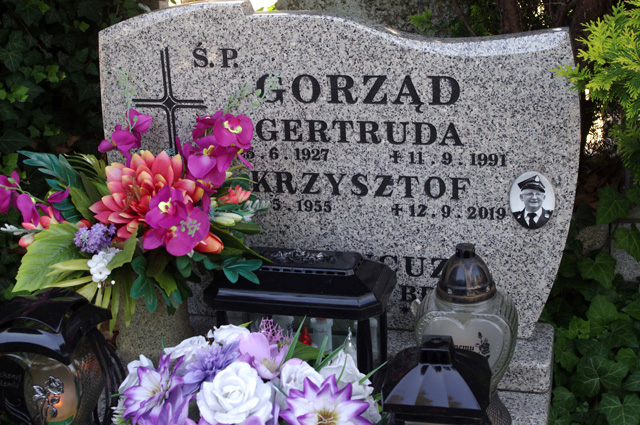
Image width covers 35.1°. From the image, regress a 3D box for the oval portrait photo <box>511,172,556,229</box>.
[{"bbox_3d":[0.417,-0.021,1.988,0.088,0.120,0.009,3,19,15],"label":"oval portrait photo"}]

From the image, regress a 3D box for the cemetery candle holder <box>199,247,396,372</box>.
[{"bbox_3d":[-0.031,0.229,1.945,0.338,0.316,0.214,3,19,15],"label":"cemetery candle holder"}]

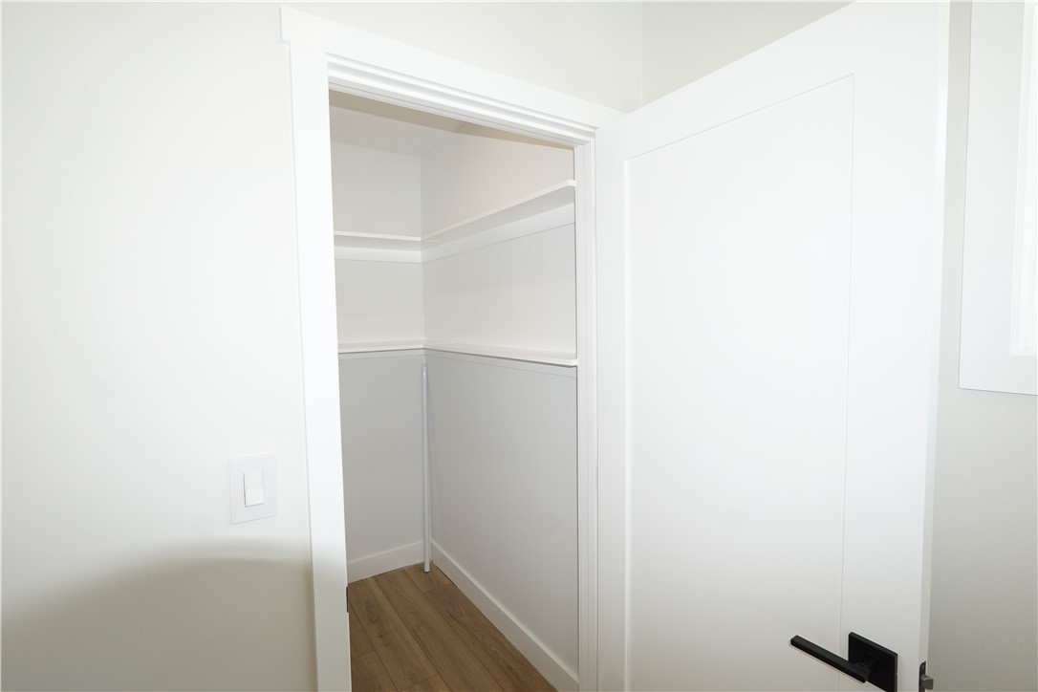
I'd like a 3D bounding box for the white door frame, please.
[{"bbox_3d":[-0.080,0.395,1.232,0.913,2.120,0.130,-3,4,-33],"label":"white door frame"}]

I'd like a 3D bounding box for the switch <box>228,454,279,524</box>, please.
[{"bbox_3d":[-0.508,0.273,0.885,0.076,0.121,0.012,-3,4,-33],"label":"switch"}]

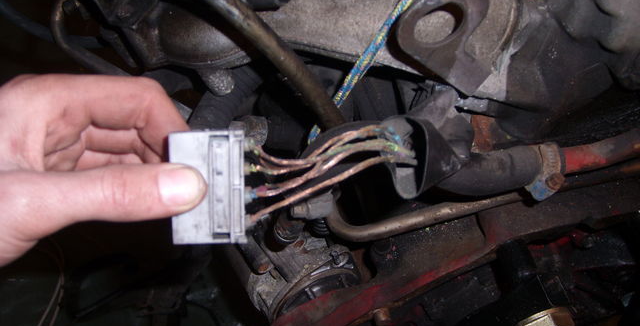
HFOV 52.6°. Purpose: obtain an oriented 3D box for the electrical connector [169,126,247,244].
[{"bbox_3d":[-0.045,0.010,0.267,0.030,0.044,0.020,-2,0,-3],"label":"electrical connector"}]

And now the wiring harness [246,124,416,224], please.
[{"bbox_3d":[0.005,0.004,0.285,0.076,0.040,0.032,-7,0,-8],"label":"wiring harness"}]

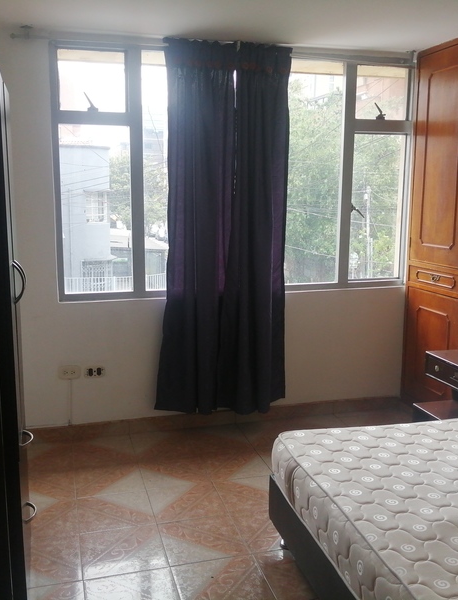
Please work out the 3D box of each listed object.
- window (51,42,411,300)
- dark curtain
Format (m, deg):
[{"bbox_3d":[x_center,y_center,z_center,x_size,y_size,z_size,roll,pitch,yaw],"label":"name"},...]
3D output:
[{"bbox_3d":[0.101,-0.731,3.626,2.208,1.401,0.085,-2,10,-16],"label":"window"},{"bbox_3d":[-0.035,-0.378,3.520,0.794,2.112,0.155,-2,10,-16],"label":"dark curtain"}]

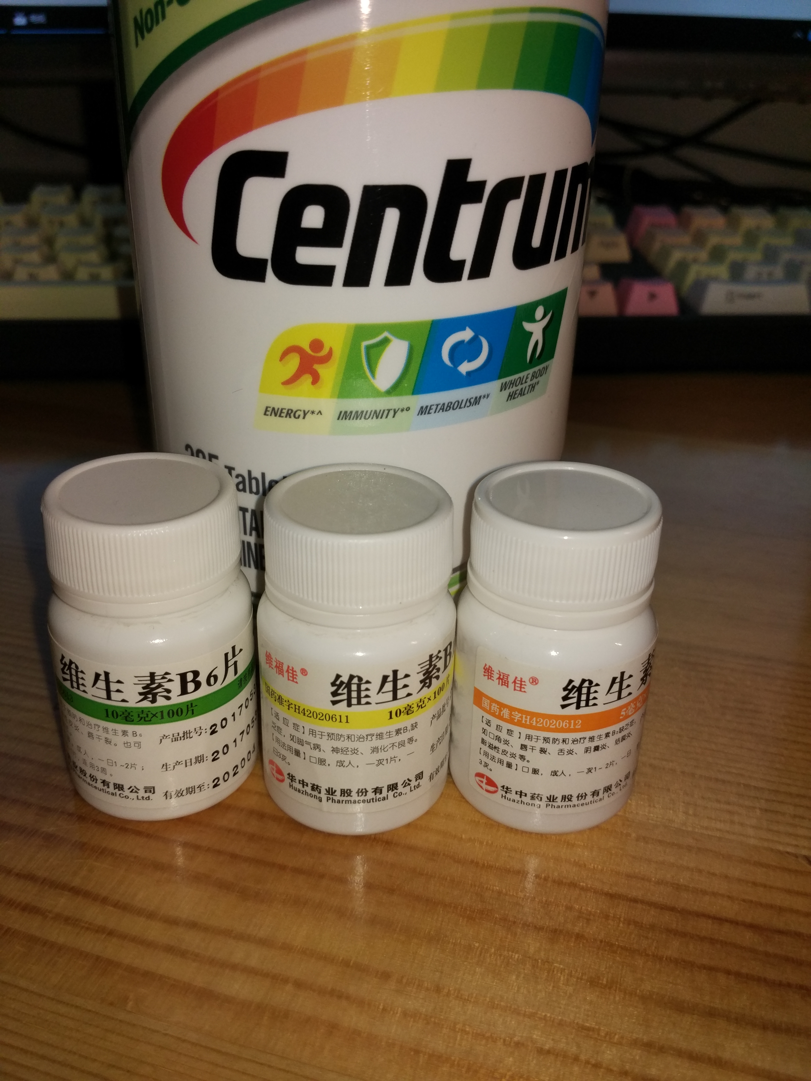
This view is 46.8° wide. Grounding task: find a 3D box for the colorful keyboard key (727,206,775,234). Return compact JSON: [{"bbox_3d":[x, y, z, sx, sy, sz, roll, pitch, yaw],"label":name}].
[{"bbox_3d":[0.133,-0.121,0.363,0.018,0.011,0.018,-1,33,-4],"label":"colorful keyboard key"}]

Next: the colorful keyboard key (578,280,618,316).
[{"bbox_3d":[0.057,-0.078,0.295,0.018,0.011,0.018,-1,33,-4],"label":"colorful keyboard key"}]

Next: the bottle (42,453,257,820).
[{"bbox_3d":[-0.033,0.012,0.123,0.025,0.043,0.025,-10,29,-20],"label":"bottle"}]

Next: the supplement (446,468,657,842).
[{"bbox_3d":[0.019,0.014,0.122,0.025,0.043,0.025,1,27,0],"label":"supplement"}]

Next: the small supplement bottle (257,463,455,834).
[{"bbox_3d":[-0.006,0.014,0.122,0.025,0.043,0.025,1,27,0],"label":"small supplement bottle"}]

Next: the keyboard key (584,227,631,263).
[{"bbox_3d":[0.072,-0.109,0.344,0.018,0.011,0.018,-1,33,-4],"label":"keyboard key"}]

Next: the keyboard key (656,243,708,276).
[{"bbox_3d":[0.097,-0.099,0.330,0.018,0.010,0.018,-1,33,-4],"label":"keyboard key"}]

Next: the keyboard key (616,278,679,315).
[{"bbox_3d":[0.076,-0.078,0.296,0.018,0.011,0.018,-1,33,-4],"label":"keyboard key"}]

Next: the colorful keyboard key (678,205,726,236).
[{"bbox_3d":[0.114,-0.121,0.362,0.018,0.011,0.018,-1,33,-4],"label":"colorful keyboard key"}]

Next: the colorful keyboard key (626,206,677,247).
[{"bbox_3d":[0.095,-0.121,0.361,0.018,0.011,0.018,-1,33,-4],"label":"colorful keyboard key"}]

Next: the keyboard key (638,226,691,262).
[{"bbox_3d":[0.096,-0.109,0.346,0.018,0.011,0.018,-1,33,-4],"label":"keyboard key"}]

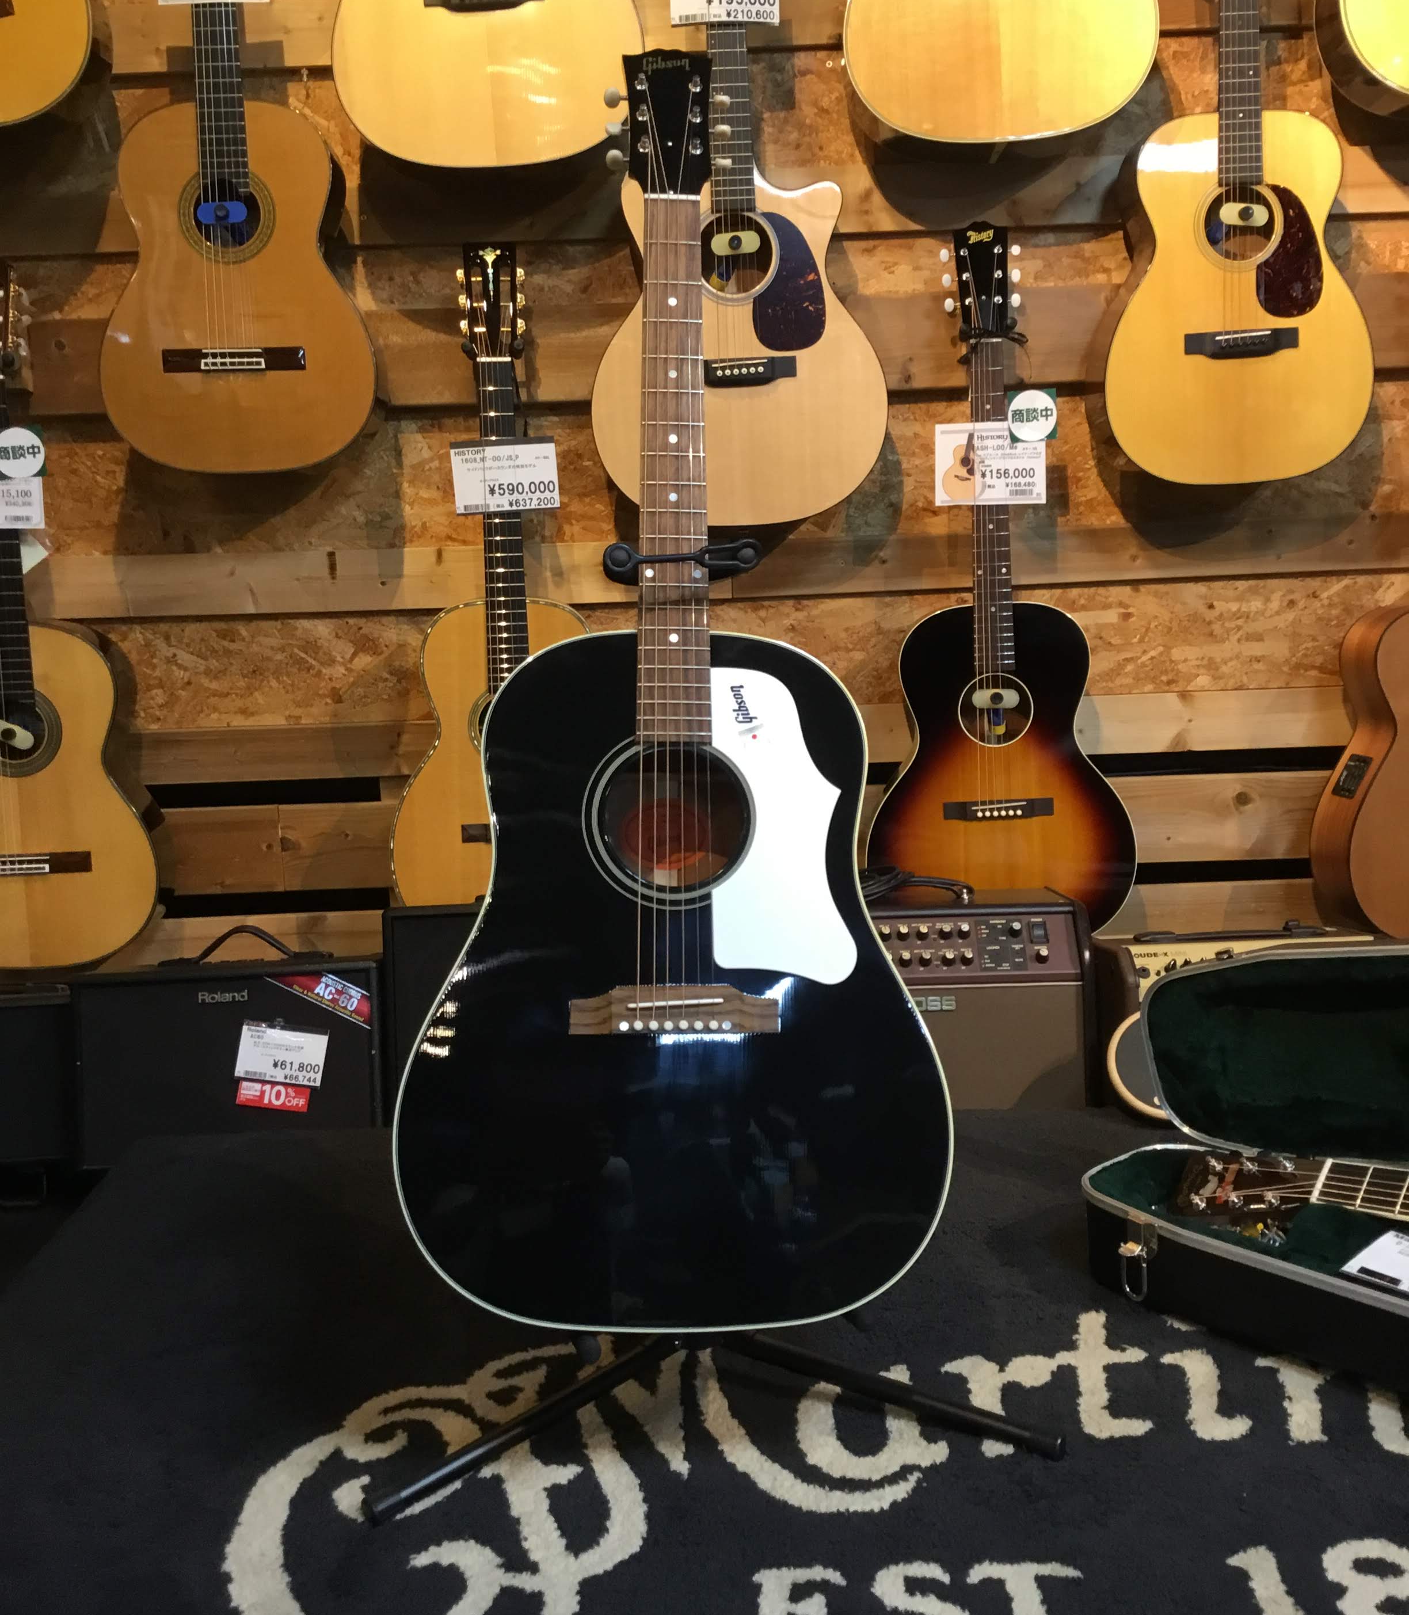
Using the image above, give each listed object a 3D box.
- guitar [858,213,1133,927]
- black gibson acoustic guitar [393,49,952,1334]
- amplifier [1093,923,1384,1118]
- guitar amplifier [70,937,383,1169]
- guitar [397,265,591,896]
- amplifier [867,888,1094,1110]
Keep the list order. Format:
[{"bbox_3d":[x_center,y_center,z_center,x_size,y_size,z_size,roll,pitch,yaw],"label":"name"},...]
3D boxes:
[{"bbox_3d":[0.398,-0.298,2.361,0.377,0.998,0.125,-3,9,1],"label":"guitar"},{"bbox_3d":[-0.022,-0.123,1.329,0.410,1.020,0.135,0,-9,0],"label":"black gibson acoustic guitar"},{"bbox_3d":[0.658,0.315,2.045,0.362,0.295,0.255,-2,6,0],"label":"amplifier"},{"bbox_3d":[-0.594,0.327,2.232,0.379,0.262,0.270,-2,-1,-3],"label":"guitar amplifier"},{"bbox_3d":[-0.272,-0.281,2.356,0.360,0.970,0.122,-2,10,0],"label":"guitar"},{"bbox_3d":[0.272,0.282,2.135,0.389,0.318,0.275,-2,3,3],"label":"amplifier"}]

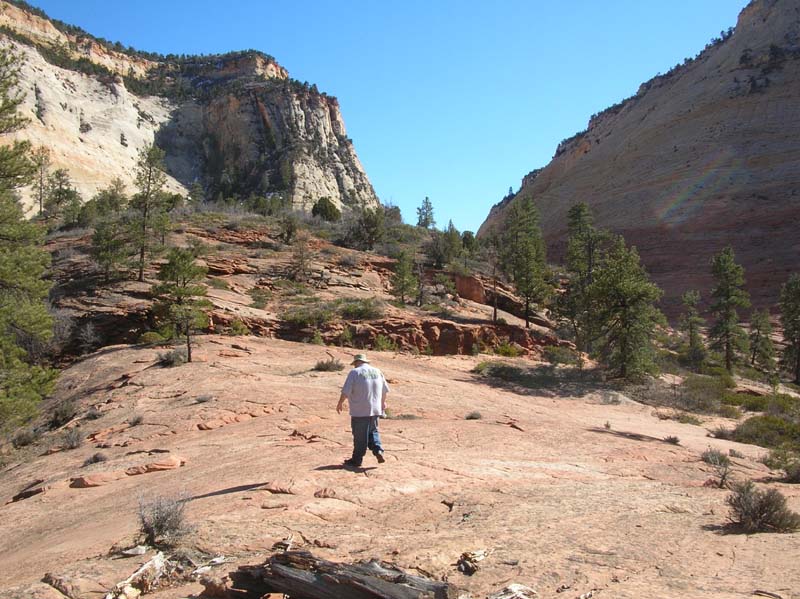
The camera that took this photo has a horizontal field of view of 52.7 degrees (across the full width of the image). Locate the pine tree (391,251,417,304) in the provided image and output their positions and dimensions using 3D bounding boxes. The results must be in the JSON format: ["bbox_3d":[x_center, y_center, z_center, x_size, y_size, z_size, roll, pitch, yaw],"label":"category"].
[{"bbox_3d":[0.186,-1.170,43.000,1.383,2.872,1.272,0,-2,0],"label":"pine tree"}]

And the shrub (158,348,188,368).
[{"bbox_3d":[-7.425,1.934,26.500,0.964,0.649,0.867,1,-3,-16],"label":"shrub"}]

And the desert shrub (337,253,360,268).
[{"bbox_3d":[-3.631,-2.750,57.000,1.641,1.106,1.608,0,-3,0],"label":"desert shrub"}]

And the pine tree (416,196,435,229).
[{"bbox_3d":[3.312,-11.300,105.000,2.291,4.115,2.291,0,-3,2],"label":"pine tree"}]

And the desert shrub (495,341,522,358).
[{"bbox_3d":[4.832,2.227,36.000,1.247,0.802,1.060,0,-2,0],"label":"desert shrub"}]

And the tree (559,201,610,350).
[{"bbox_3d":[9.357,-1.167,41.000,2.585,7.431,2.585,-1,-3,13],"label":"tree"}]

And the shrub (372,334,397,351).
[{"bbox_3d":[-0.633,1.755,33.000,0.950,0.640,0.931,0,-3,0],"label":"shrub"}]

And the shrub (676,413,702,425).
[{"bbox_3d":[7.520,3.091,21.000,0.675,0.296,0.540,0,-2,0],"label":"shrub"}]

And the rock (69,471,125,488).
[{"bbox_3d":[-4.280,2.538,11.400,0.790,0.203,0.474,0,-2,0],"label":"rock"}]

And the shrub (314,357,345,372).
[{"bbox_3d":[-2.267,2.091,26.000,0.936,0.504,0.917,0,-3,0],"label":"shrub"}]

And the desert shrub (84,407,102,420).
[{"bbox_3d":[-6.635,2.468,17.500,0.378,0.297,0.370,0,-3,0],"label":"desert shrub"}]

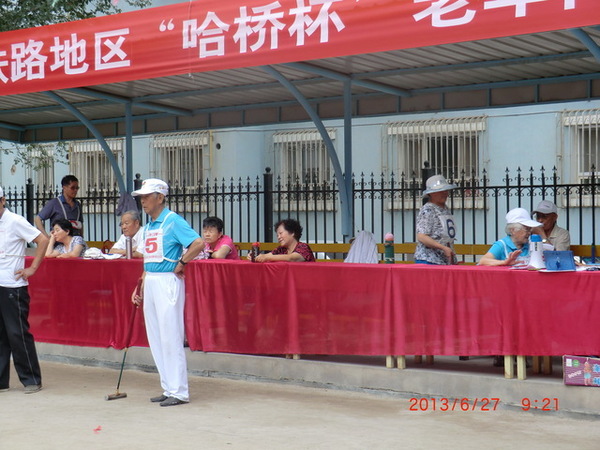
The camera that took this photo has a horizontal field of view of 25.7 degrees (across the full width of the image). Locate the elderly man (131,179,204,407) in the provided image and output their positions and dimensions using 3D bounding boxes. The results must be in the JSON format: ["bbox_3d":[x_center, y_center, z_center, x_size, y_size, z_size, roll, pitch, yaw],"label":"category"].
[{"bbox_3d":[-0.983,0.492,9.850,0.450,1.670,0.580,-1,0,-41],"label":"elderly man"}]

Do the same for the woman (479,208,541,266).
[{"bbox_3d":[1.654,0.476,10.300,0.540,1.240,0.680,-1,0,-21],"label":"woman"}]

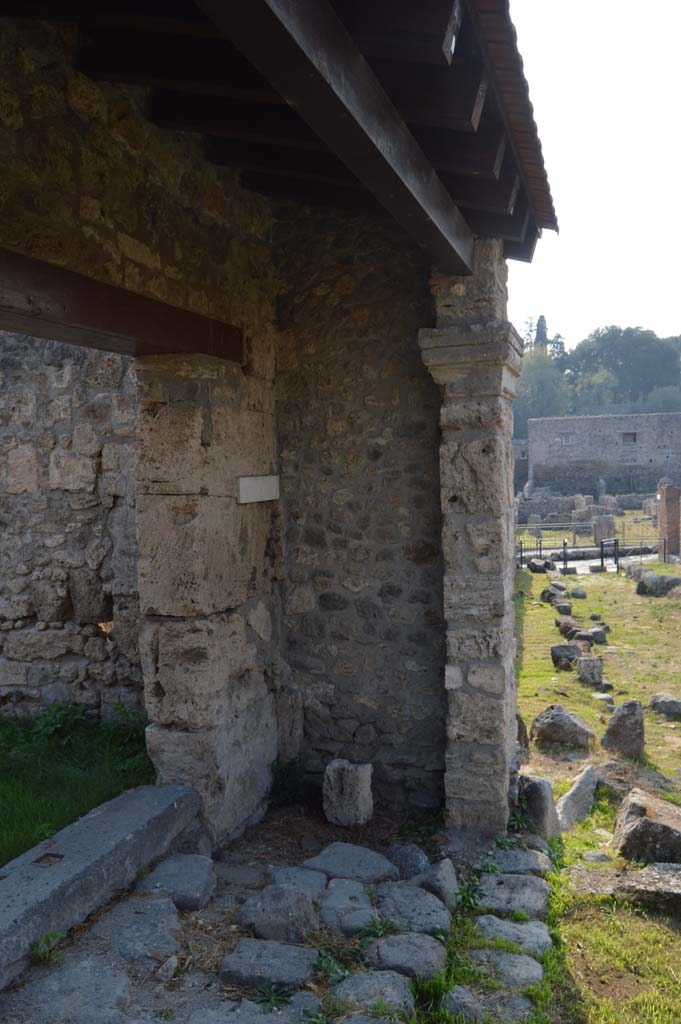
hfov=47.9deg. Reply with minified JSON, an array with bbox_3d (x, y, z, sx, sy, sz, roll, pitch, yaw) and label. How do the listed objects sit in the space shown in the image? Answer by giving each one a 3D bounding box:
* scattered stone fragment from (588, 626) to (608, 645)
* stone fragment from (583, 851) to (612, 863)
[{"bbox_3d":[3.530,1.690,10.500,0.260,0.200,0.250,0,4,19],"label":"scattered stone fragment"},{"bbox_3d":[1.189,1.591,3.550,0.137,0.050,0.090,0,5,19],"label":"stone fragment"}]

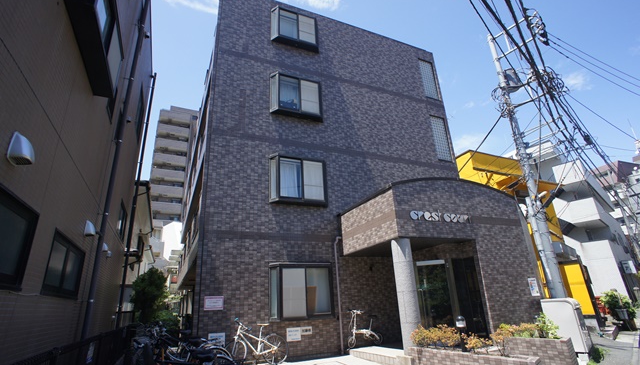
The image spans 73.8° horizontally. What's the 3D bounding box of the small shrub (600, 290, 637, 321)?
[{"bbox_3d":[11.559,4.802,16.500,1.000,1.000,0.950,7,-24,-23],"label":"small shrub"}]

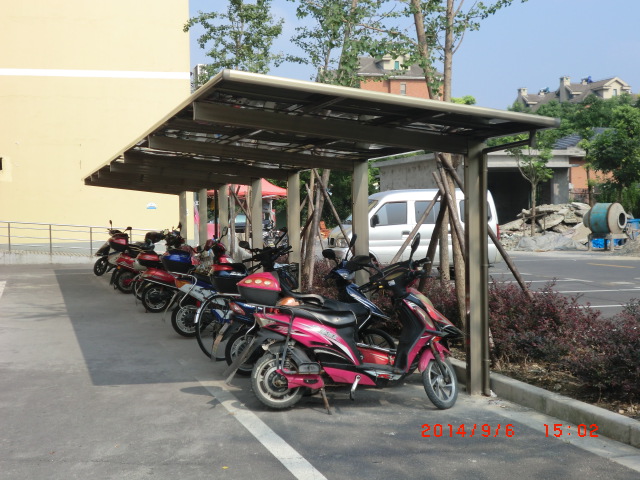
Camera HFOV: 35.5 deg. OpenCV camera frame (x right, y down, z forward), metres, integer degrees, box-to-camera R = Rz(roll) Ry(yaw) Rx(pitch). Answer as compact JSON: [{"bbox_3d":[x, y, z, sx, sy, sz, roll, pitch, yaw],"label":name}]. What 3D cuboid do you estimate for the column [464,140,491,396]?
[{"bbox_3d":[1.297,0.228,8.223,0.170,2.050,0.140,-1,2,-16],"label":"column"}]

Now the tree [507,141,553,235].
[{"bbox_3d":[7.759,-1.738,36.800,1.650,3.600,1.600,0,2,12],"label":"tree"}]

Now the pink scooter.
[{"bbox_3d":[0.185,0.618,7.540,1.780,1.330,0.680,-1,2,2],"label":"pink scooter"}]

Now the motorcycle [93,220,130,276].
[{"bbox_3d":[-4.659,0.219,24.100,1.700,1.320,0.680,-1,2,-15],"label":"motorcycle"}]

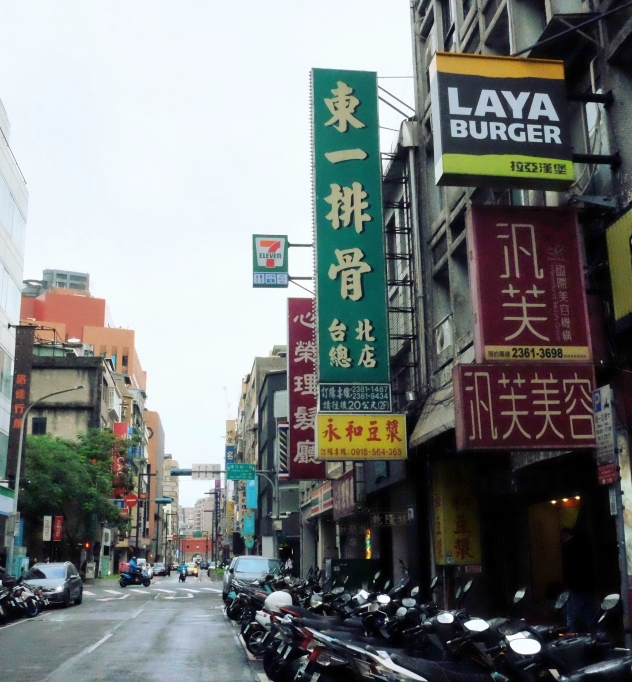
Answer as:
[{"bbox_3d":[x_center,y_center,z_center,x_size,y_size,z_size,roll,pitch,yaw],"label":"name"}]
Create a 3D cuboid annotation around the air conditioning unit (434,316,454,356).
[{"bbox_3d":[2.416,-0.102,13.527,0.300,0.560,0.820,1,-15,-8],"label":"air conditioning unit"}]

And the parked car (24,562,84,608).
[{"bbox_3d":[-9.954,9.150,28.904,1.780,1.620,4.400,1,-15,-8],"label":"parked car"}]

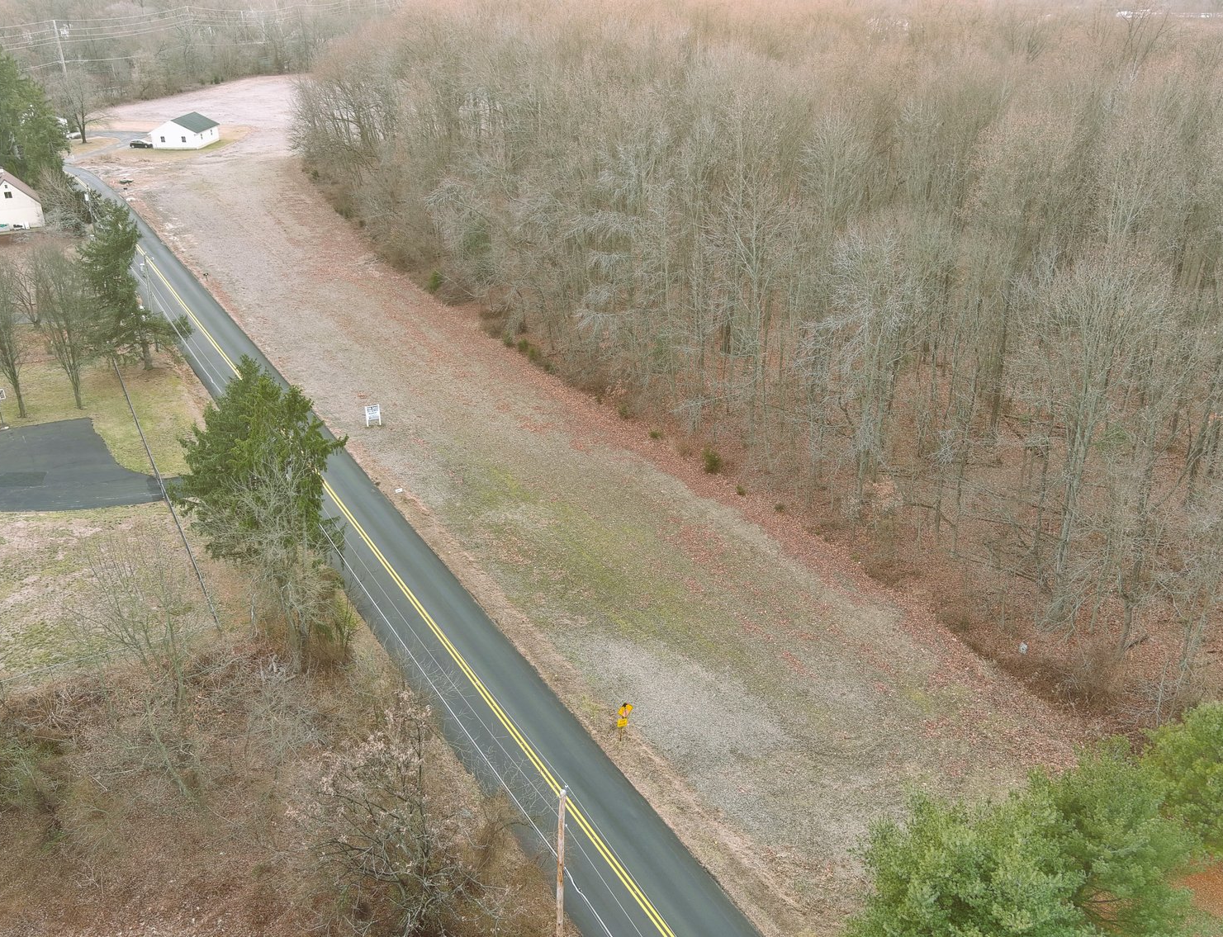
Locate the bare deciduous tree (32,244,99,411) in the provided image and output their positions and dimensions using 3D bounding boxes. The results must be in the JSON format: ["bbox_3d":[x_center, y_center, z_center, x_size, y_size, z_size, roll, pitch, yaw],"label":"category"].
[{"bbox_3d":[-40.990,-10.500,84.830,4.400,12.740,4.400,0,26,0],"label":"bare deciduous tree"}]

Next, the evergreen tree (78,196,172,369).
[{"bbox_3d":[-39.340,-14.830,92.950,8.000,14.110,8.000,0,26,0],"label":"evergreen tree"}]

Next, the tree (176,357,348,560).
[{"bbox_3d":[-17.840,1.410,59.160,9.000,15.150,9.000,0,26,0],"label":"tree"}]

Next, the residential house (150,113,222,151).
[{"bbox_3d":[-79.960,-63.390,212.540,9.000,5.300,11.000,2,26,4],"label":"residential house"}]

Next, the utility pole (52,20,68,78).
[{"bbox_3d":[-118.390,-87.880,245.590,0.450,17.360,0.450,0,26,0],"label":"utility pole"}]

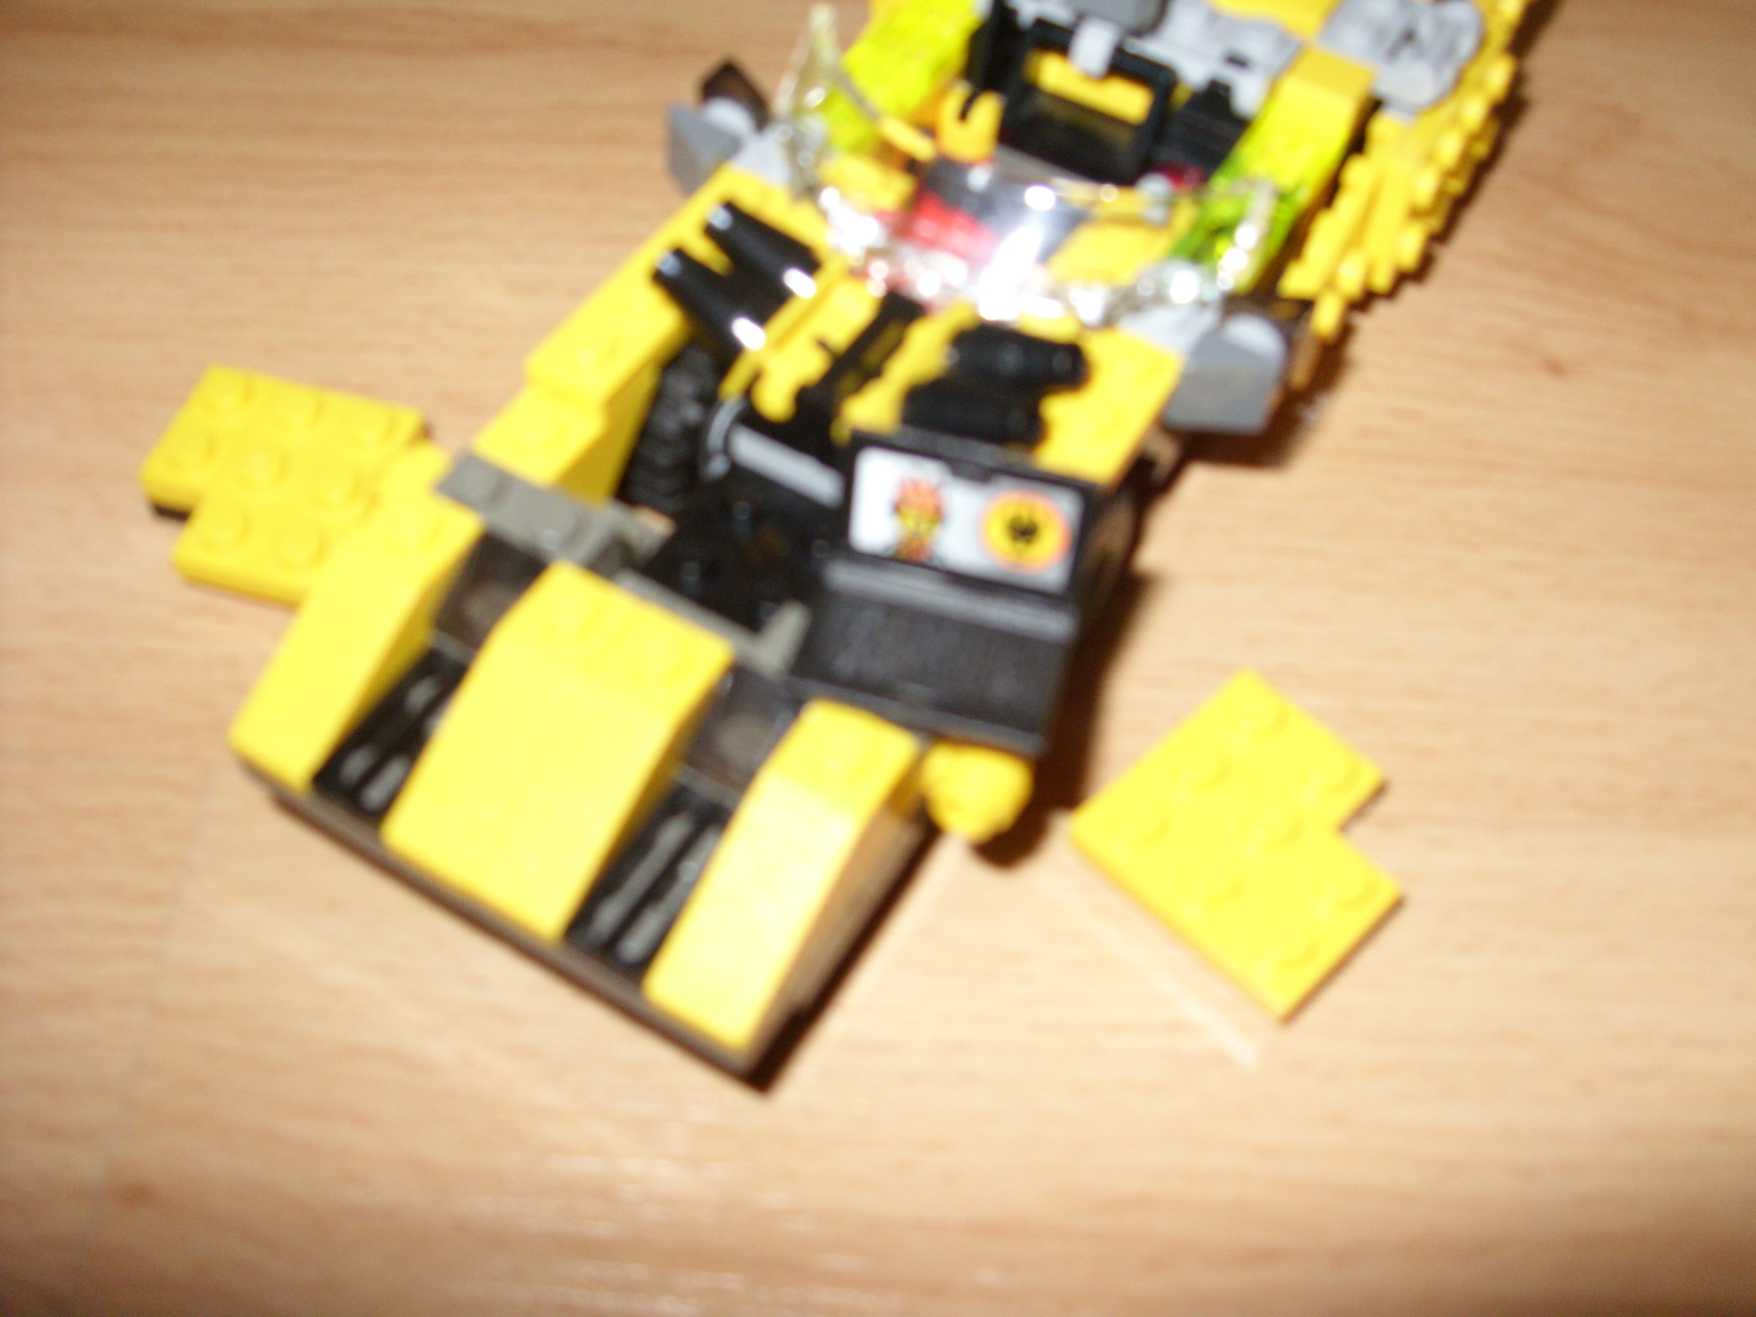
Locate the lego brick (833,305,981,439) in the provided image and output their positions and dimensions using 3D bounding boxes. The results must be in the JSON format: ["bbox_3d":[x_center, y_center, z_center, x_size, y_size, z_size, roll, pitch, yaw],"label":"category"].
[{"bbox_3d":[0.003,-0.025,0.167,0.007,0.005,0.019,27,59,15],"label":"lego brick"}]

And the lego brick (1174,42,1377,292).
[{"bbox_3d":[0.036,-0.045,0.178,0.008,0.011,0.025,27,59,15],"label":"lego brick"}]

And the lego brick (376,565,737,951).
[{"bbox_3d":[-0.024,0.006,0.147,0.016,0.011,0.024,27,59,15],"label":"lego brick"}]

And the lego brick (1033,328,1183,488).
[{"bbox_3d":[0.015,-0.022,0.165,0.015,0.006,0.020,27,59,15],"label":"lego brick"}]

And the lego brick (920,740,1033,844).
[{"bbox_3d":[0.008,0.010,0.150,0.009,0.009,0.009,27,59,15],"label":"lego brick"}]

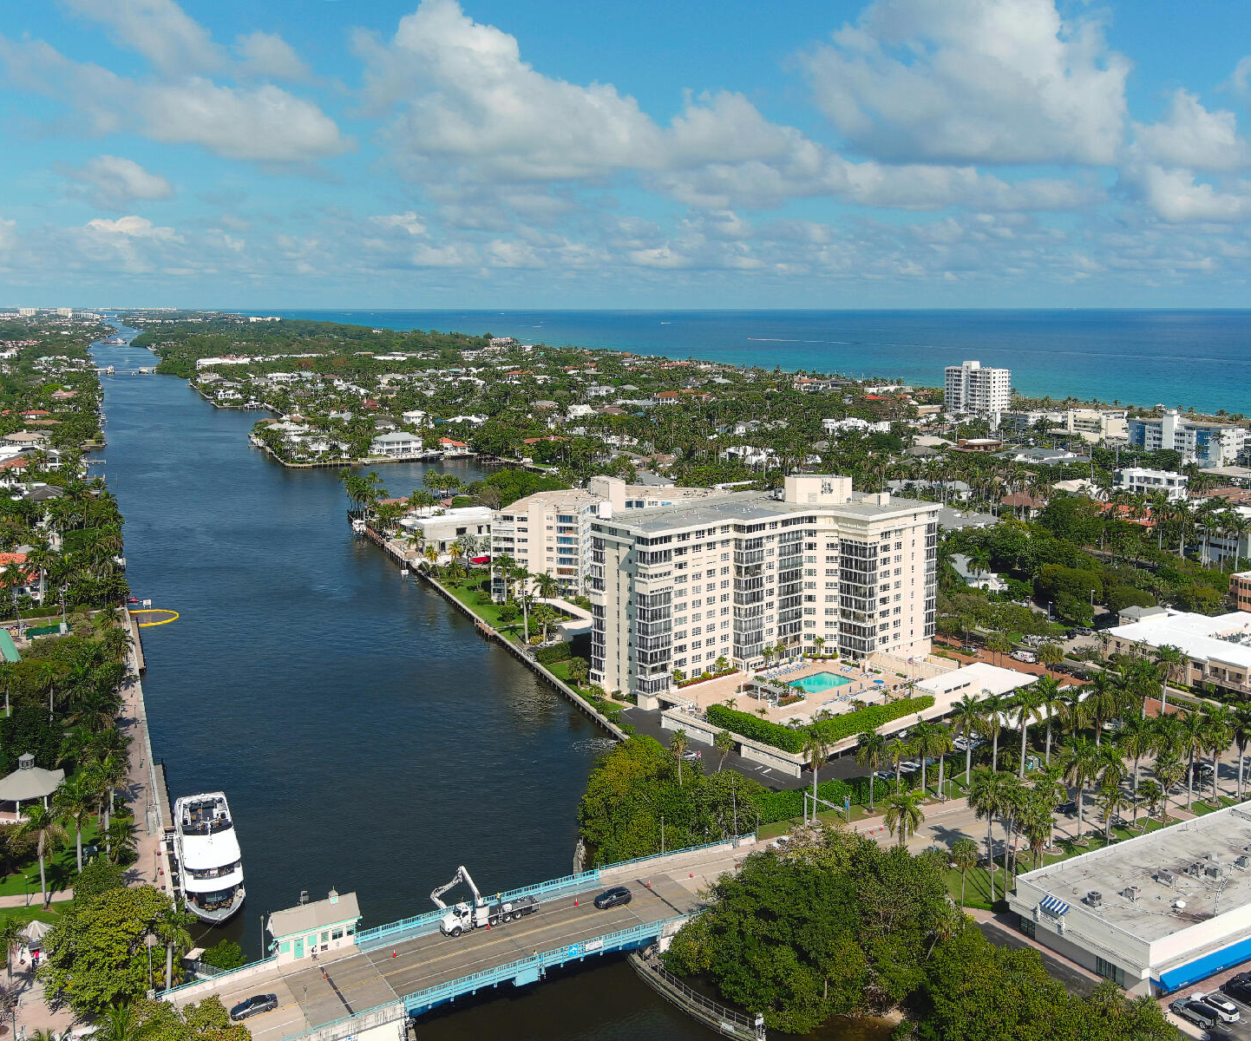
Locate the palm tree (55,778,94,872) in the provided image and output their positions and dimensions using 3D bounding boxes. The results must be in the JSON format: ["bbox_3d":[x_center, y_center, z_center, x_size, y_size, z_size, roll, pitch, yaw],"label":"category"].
[{"bbox_3d":[-73.284,41.095,168.036,5.800,13.900,5.800,-6,11,-30],"label":"palm tree"}]

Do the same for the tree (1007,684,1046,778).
[{"bbox_3d":[63.710,33.650,200.470,6.100,15.550,6.100,3,10,18],"label":"tree"}]

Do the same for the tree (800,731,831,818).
[{"bbox_3d":[28.172,37.856,185.941,5.100,14.200,5.100,0,10,0],"label":"tree"}]

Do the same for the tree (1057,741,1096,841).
[{"bbox_3d":[64.260,38.200,176.620,5.400,14.600,5.400,-6,11,-30],"label":"tree"}]

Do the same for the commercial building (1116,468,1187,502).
[{"bbox_3d":[202.560,-12.860,484.470,10.000,10.700,28.500,-6,11,-30],"label":"commercial building"}]

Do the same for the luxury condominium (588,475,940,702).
[{"bbox_3d":[28.530,11.260,260.930,72.660,39.000,44.290,-6,11,-30],"label":"luxury condominium"}]

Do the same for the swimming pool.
[{"bbox_3d":[37.500,31.510,241.170,12.200,1.400,7.800,-9,13,-42],"label":"swimming pool"}]

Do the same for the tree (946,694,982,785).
[{"bbox_3d":[54.160,34.440,197.440,5.900,15.030,5.900,3,10,16],"label":"tree"}]

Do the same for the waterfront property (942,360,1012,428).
[{"bbox_3d":[218.337,-79.168,775.479,17.000,38.500,38.500,-6,11,-30],"label":"waterfront property"}]

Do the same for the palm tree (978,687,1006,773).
[{"bbox_3d":[59.980,34.110,203.250,5.200,13.700,5.200,3,10,17],"label":"palm tree"}]

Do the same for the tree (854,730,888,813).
[{"bbox_3d":[36.900,37.660,187.310,4.600,12.030,4.600,0,10,0],"label":"tree"}]

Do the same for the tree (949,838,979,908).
[{"bbox_3d":[42.450,44.320,157.210,3.600,9.140,3.600,0,10,0],"label":"tree"}]

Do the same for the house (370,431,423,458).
[{"bbox_3d":[-114.850,-38.630,634.570,21.000,10.500,17.000,-5,11,-28],"label":"house"}]

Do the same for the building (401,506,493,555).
[{"bbox_3d":[-54.320,3.170,395.620,30.000,9.300,19.000,-6,12,-32],"label":"building"}]

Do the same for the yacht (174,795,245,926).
[{"bbox_3d":[-56.275,45.048,170.126,7.300,8.400,32.200,-4,11,-22],"label":"yacht"}]

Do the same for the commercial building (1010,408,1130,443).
[{"bbox_3d":[262.552,-57.211,748.414,28.000,15.000,67.000,-4,11,-22],"label":"commercial building"}]

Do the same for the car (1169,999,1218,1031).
[{"bbox_3d":[61.160,52.788,135.475,2.000,1.920,4.900,-6,11,-29],"label":"car"}]

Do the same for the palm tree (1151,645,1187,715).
[{"bbox_3d":[99.028,30.054,230.012,6.900,14.600,6.900,-6,11,-30],"label":"palm tree"}]

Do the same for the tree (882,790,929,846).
[{"bbox_3d":[35.820,41.530,162.670,5.800,12.790,5.800,-6,11,-30],"label":"tree"}]

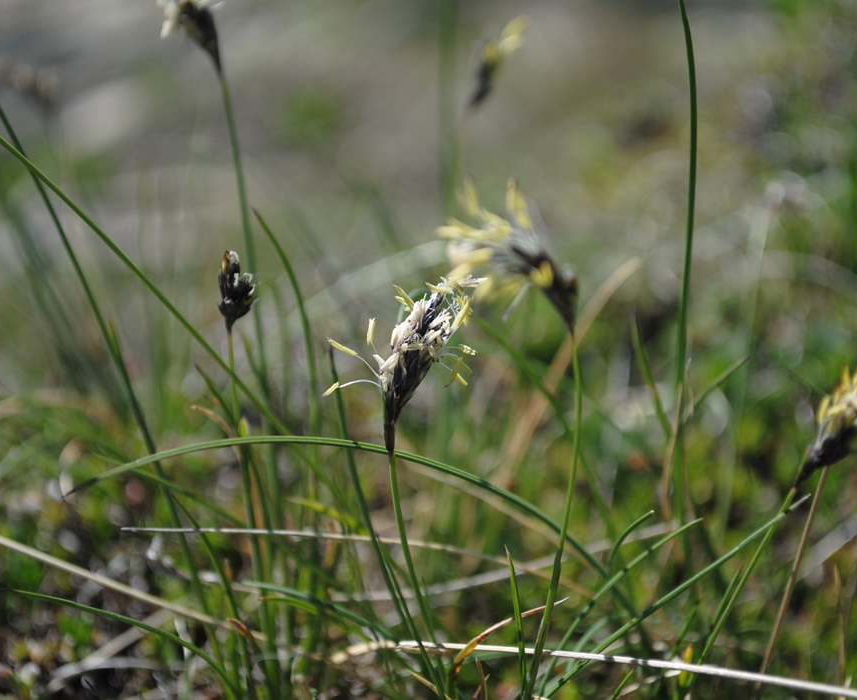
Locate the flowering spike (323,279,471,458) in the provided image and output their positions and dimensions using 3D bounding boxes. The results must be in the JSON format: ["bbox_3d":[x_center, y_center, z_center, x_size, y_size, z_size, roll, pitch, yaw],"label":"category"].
[{"bbox_3d":[-0.003,0.002,0.300,0.016,0.025,0.014,19,7,0],"label":"flowering spike"}]

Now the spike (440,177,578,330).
[{"bbox_3d":[0.010,-0.011,0.287,0.022,0.017,0.015,41,0,-7],"label":"spike"}]

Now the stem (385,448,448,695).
[{"bbox_3d":[-0.002,0.028,0.304,0.002,0.033,0.002,-13,12,0],"label":"stem"}]

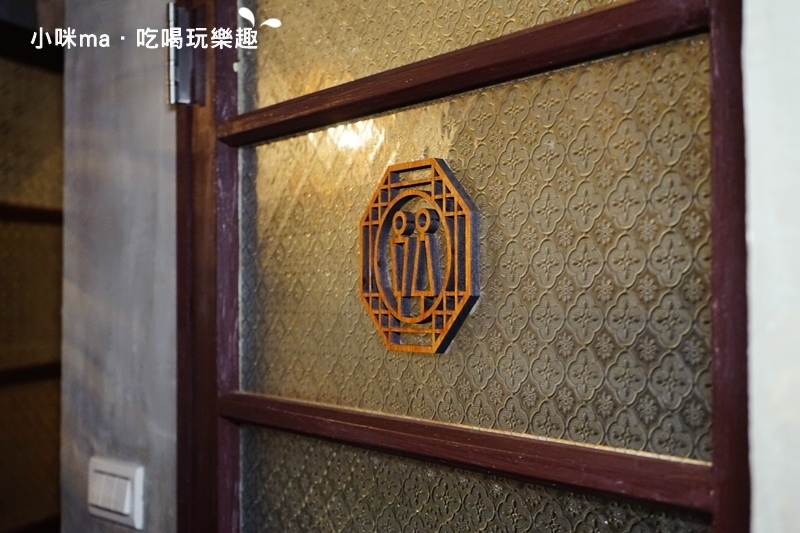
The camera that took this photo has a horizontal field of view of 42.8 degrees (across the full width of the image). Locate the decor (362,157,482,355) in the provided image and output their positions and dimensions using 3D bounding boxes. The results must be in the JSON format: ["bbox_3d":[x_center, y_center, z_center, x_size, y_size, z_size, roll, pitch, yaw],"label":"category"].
[{"bbox_3d":[0.013,-0.007,0.797,0.011,0.147,0.138,2,-3,-37],"label":"decor"}]

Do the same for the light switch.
[{"bbox_3d":[-0.331,0.262,1.195,0.013,0.071,0.119,2,-3,-40],"label":"light switch"}]

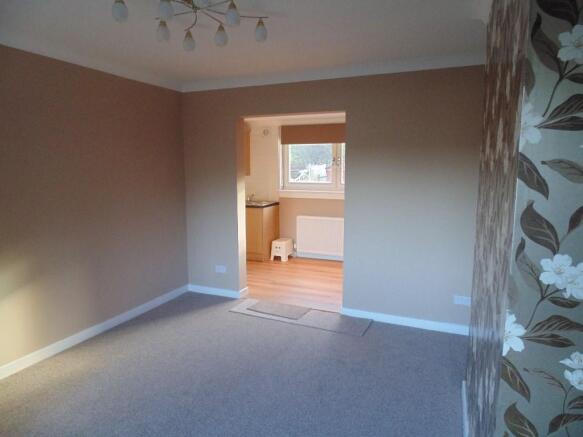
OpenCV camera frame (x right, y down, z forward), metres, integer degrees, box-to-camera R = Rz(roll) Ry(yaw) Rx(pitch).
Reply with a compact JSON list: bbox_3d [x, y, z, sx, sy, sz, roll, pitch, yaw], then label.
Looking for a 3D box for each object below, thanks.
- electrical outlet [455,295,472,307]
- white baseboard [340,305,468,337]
[{"bbox_3d":[1.515,0.724,3.276,0.146,0.080,0.012,4,9,23],"label":"electrical outlet"},{"bbox_3d":[1.063,0.968,3.507,1.195,0.090,0.020,4,9,23],"label":"white baseboard"}]

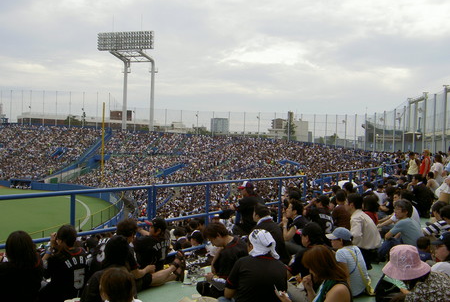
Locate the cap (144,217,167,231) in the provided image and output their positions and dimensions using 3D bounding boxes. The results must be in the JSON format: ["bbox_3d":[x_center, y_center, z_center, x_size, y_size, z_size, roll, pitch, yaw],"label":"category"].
[{"bbox_3d":[-0.817,0.853,5.200,0.260,0.140,0.180,2,0,7],"label":"cap"}]

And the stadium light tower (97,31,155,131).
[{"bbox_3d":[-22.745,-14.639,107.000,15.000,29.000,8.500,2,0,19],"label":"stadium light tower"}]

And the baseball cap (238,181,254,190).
[{"bbox_3d":[0.340,0.551,7.000,0.260,0.140,0.180,2,0,12],"label":"baseball cap"}]

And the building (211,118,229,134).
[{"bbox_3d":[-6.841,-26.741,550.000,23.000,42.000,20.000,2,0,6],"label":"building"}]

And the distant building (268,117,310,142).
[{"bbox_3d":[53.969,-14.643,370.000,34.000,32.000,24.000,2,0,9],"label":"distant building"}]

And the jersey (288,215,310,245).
[{"bbox_3d":[1.117,1.198,6.500,0.300,0.540,0.430,2,0,25],"label":"jersey"}]

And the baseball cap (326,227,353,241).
[{"bbox_3d":[1.191,0.861,4.600,0.270,0.130,0.180,2,0,21],"label":"baseball cap"}]

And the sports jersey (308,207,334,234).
[{"bbox_3d":[1.702,1.261,7.800,0.450,0.550,0.300,2,0,-35],"label":"sports jersey"}]

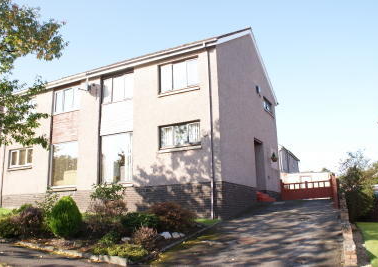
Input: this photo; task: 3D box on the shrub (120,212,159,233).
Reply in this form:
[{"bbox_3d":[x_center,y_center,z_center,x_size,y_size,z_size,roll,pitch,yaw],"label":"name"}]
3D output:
[{"bbox_3d":[-1.417,2.549,9.547,1.111,0.555,0.900,1,-13,-8],"label":"shrub"}]

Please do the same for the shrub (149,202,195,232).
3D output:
[{"bbox_3d":[-0.490,2.465,9.863,1.392,0.830,1.253,-8,-14,27],"label":"shrub"}]

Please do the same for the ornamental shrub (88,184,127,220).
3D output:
[{"bbox_3d":[-3.009,2.483,12.482,1.443,1.283,1.299,-8,-14,27],"label":"ornamental shrub"}]

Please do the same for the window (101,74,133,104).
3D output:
[{"bbox_3d":[-3.033,-1.920,14.342,1.756,1.168,0.120,-8,-15,27],"label":"window"}]

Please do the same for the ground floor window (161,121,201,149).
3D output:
[{"bbox_3d":[-0.322,0.078,12.431,1.757,0.879,0.120,-8,-15,27],"label":"ground floor window"}]

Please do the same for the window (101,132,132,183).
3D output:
[{"bbox_3d":[-2.930,1.002,13.628,1.773,2.028,0.120,-8,-15,27],"label":"window"}]

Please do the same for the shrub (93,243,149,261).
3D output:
[{"bbox_3d":[-1.530,2.550,7.315,1.380,0.331,0.828,-8,-14,27],"label":"shrub"}]

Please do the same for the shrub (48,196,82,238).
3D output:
[{"bbox_3d":[-3.373,2.276,9.033,0.893,1.104,0.880,4,-14,-20],"label":"shrub"}]

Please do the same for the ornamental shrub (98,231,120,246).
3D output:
[{"bbox_3d":[-1.923,2.509,7.966,0.510,0.371,0.500,2,-14,-13],"label":"ornamental shrub"}]

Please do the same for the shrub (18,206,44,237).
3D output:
[{"bbox_3d":[-4.814,2.656,10.138,0.713,0.853,0.713,-8,-14,27],"label":"shrub"}]

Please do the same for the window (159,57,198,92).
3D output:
[{"bbox_3d":[-0.407,-2.279,13.254,1.831,1.225,0.150,-8,-14,27],"label":"window"}]

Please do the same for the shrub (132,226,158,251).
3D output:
[{"bbox_3d":[-1.012,2.387,7.578,0.573,0.529,0.550,1,-13,-7],"label":"shrub"}]

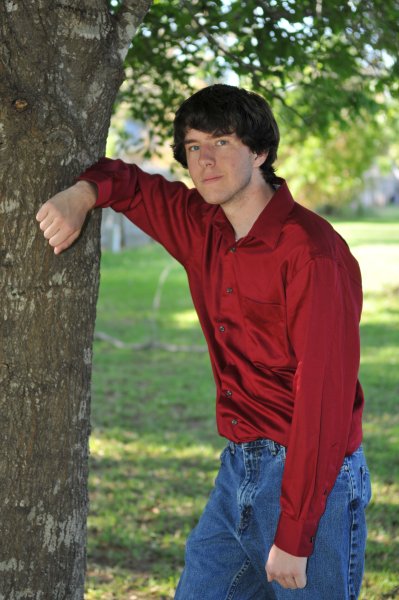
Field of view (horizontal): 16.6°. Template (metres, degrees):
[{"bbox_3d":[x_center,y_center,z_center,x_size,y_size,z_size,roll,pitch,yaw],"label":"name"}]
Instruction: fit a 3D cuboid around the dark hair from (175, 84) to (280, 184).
[{"bbox_3d":[0.057,-0.345,2.880,0.200,0.205,0.245,-7,4,30],"label":"dark hair"}]

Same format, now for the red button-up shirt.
[{"bbox_3d":[0.050,0.102,2.820,0.500,0.780,0.480,-4,6,-44],"label":"red button-up shirt"}]

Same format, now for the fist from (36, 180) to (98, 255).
[{"bbox_3d":[-0.265,-0.164,2.720,0.140,0.095,0.085,-44,6,-20],"label":"fist"}]

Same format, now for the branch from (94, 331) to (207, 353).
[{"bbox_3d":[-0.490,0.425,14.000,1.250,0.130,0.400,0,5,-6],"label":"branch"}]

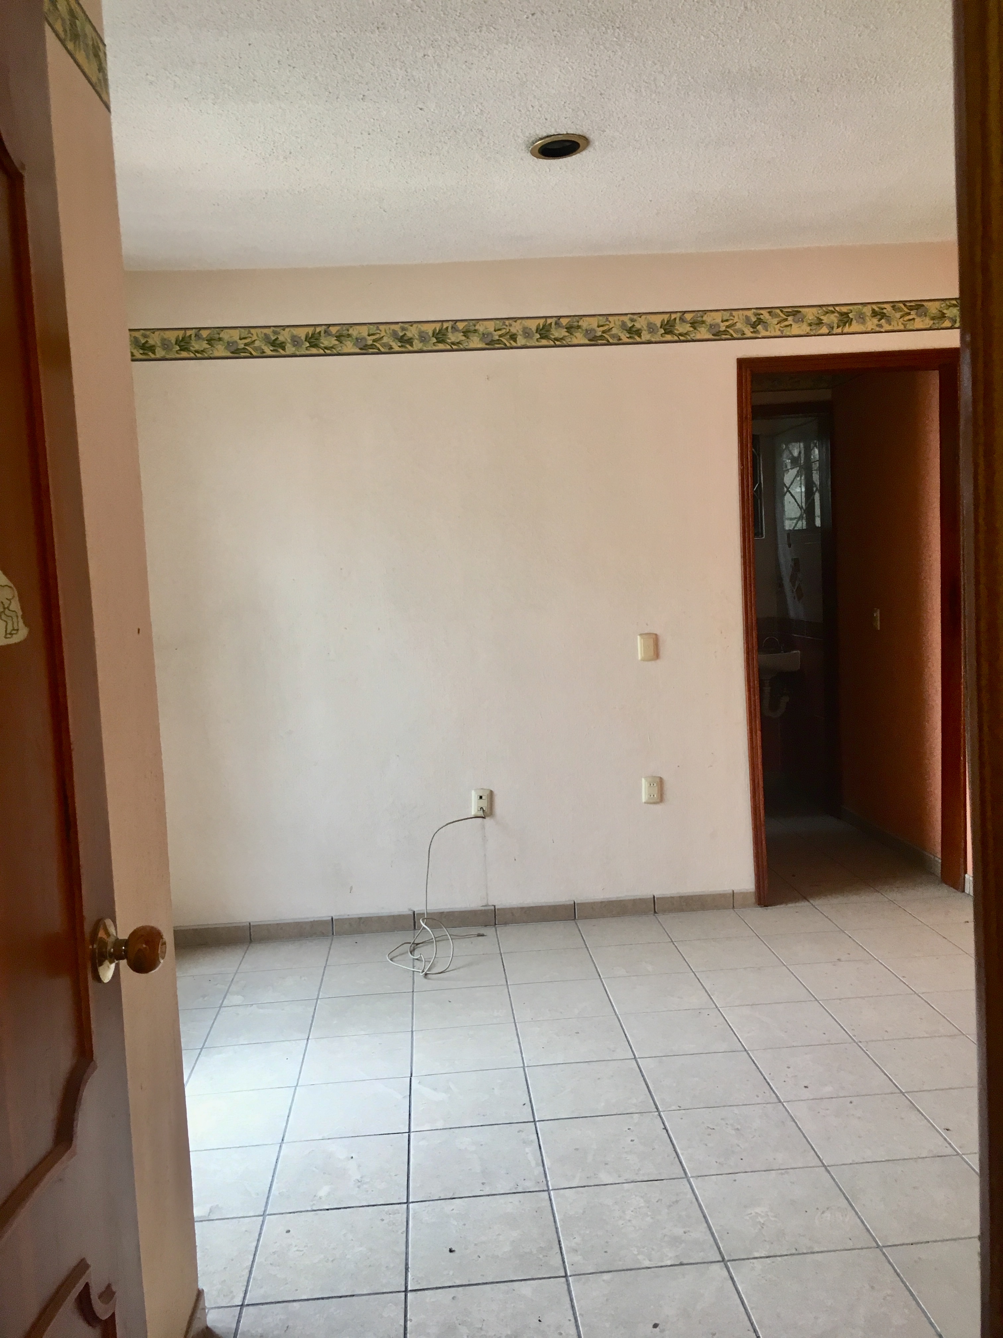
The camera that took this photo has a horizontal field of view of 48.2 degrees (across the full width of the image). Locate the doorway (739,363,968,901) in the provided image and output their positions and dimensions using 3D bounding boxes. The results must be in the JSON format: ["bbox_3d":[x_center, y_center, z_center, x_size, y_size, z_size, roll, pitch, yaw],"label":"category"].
[{"bbox_3d":[1.399,-0.151,4.508,0.888,2.165,0.152,-3,5,-4],"label":"doorway"}]

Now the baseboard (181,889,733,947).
[{"bbox_3d":[-0.131,0.979,4.429,2.295,0.078,0.022,-3,5,-4],"label":"baseboard"}]

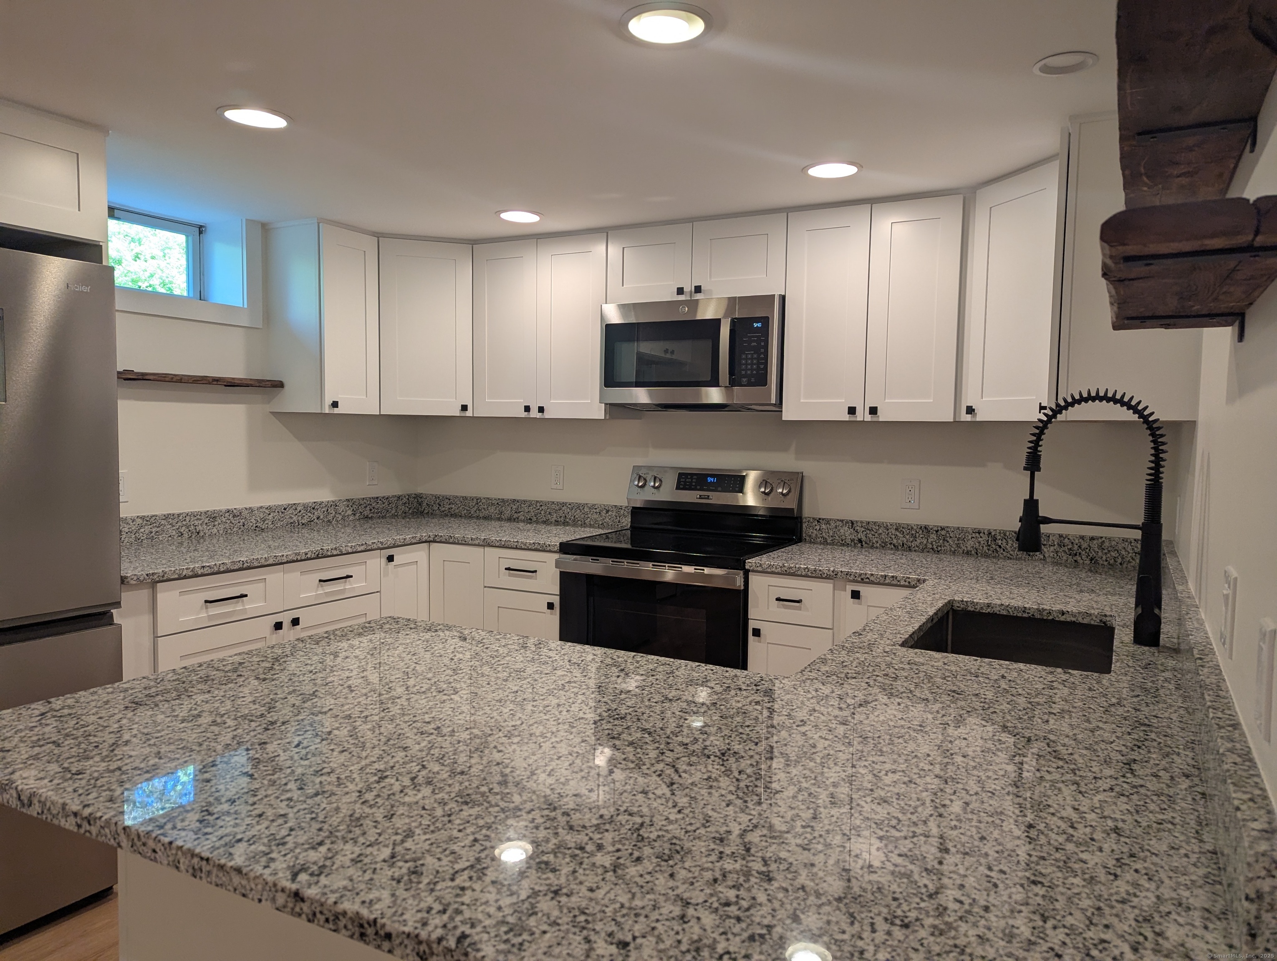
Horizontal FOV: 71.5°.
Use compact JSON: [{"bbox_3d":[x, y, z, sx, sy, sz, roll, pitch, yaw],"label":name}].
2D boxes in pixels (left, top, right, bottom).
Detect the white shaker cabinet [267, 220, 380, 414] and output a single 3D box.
[{"bbox_3d":[-1.326,-0.658,3.723,0.330,0.758,0.303,3,4,28],"label":"white shaker cabinet"}]

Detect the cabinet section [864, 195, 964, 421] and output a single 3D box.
[{"bbox_3d":[1.019,-0.590,3.197,0.305,0.758,0.330,3,4,28],"label":"cabinet section"}]

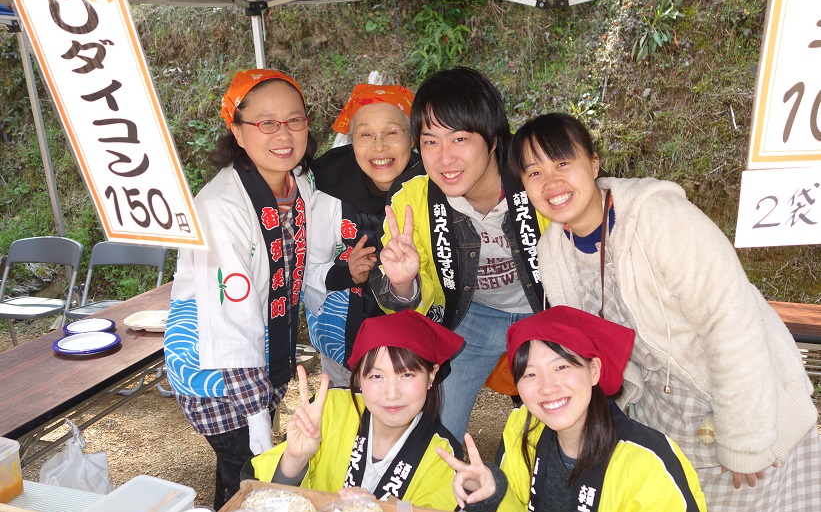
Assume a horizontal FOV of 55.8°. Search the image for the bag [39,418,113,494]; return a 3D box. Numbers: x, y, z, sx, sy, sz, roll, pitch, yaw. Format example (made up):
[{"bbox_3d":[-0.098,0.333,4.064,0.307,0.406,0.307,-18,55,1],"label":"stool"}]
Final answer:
[{"bbox_3d":[-1.080,0.707,2.497,0.240,0.360,0.210,-1,15,-6],"label":"bag"}]

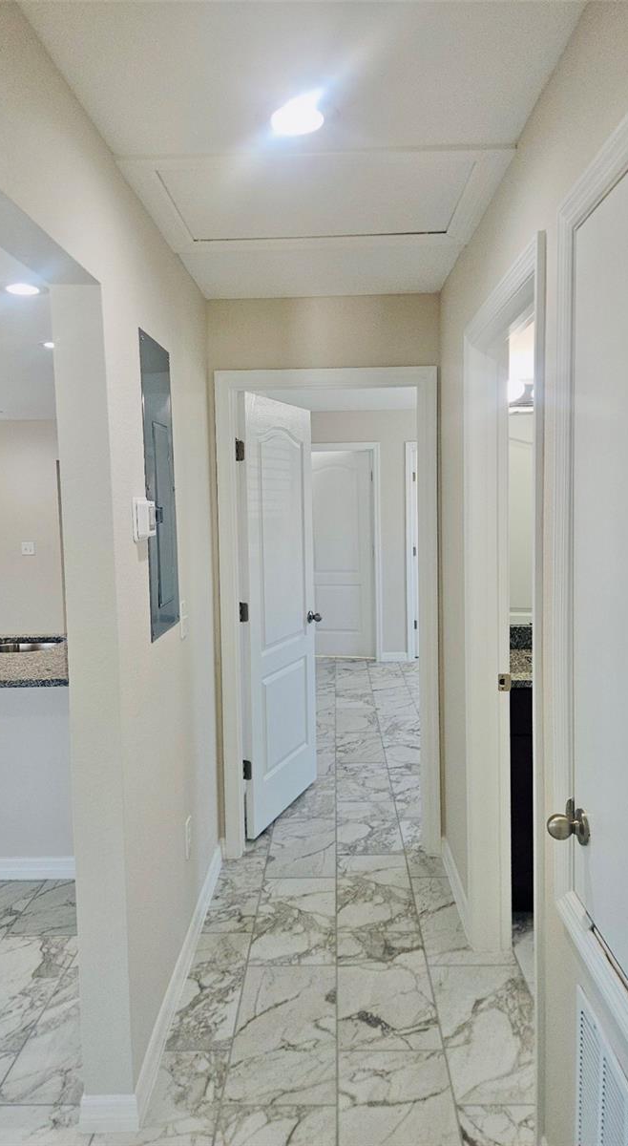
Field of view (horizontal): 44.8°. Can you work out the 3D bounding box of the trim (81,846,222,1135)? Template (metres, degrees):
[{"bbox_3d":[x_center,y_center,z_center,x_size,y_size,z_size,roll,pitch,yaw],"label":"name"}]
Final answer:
[{"bbox_3d":[-0.493,1.288,2.634,0.150,0.084,1.480,-1,5,2],"label":"trim"}]

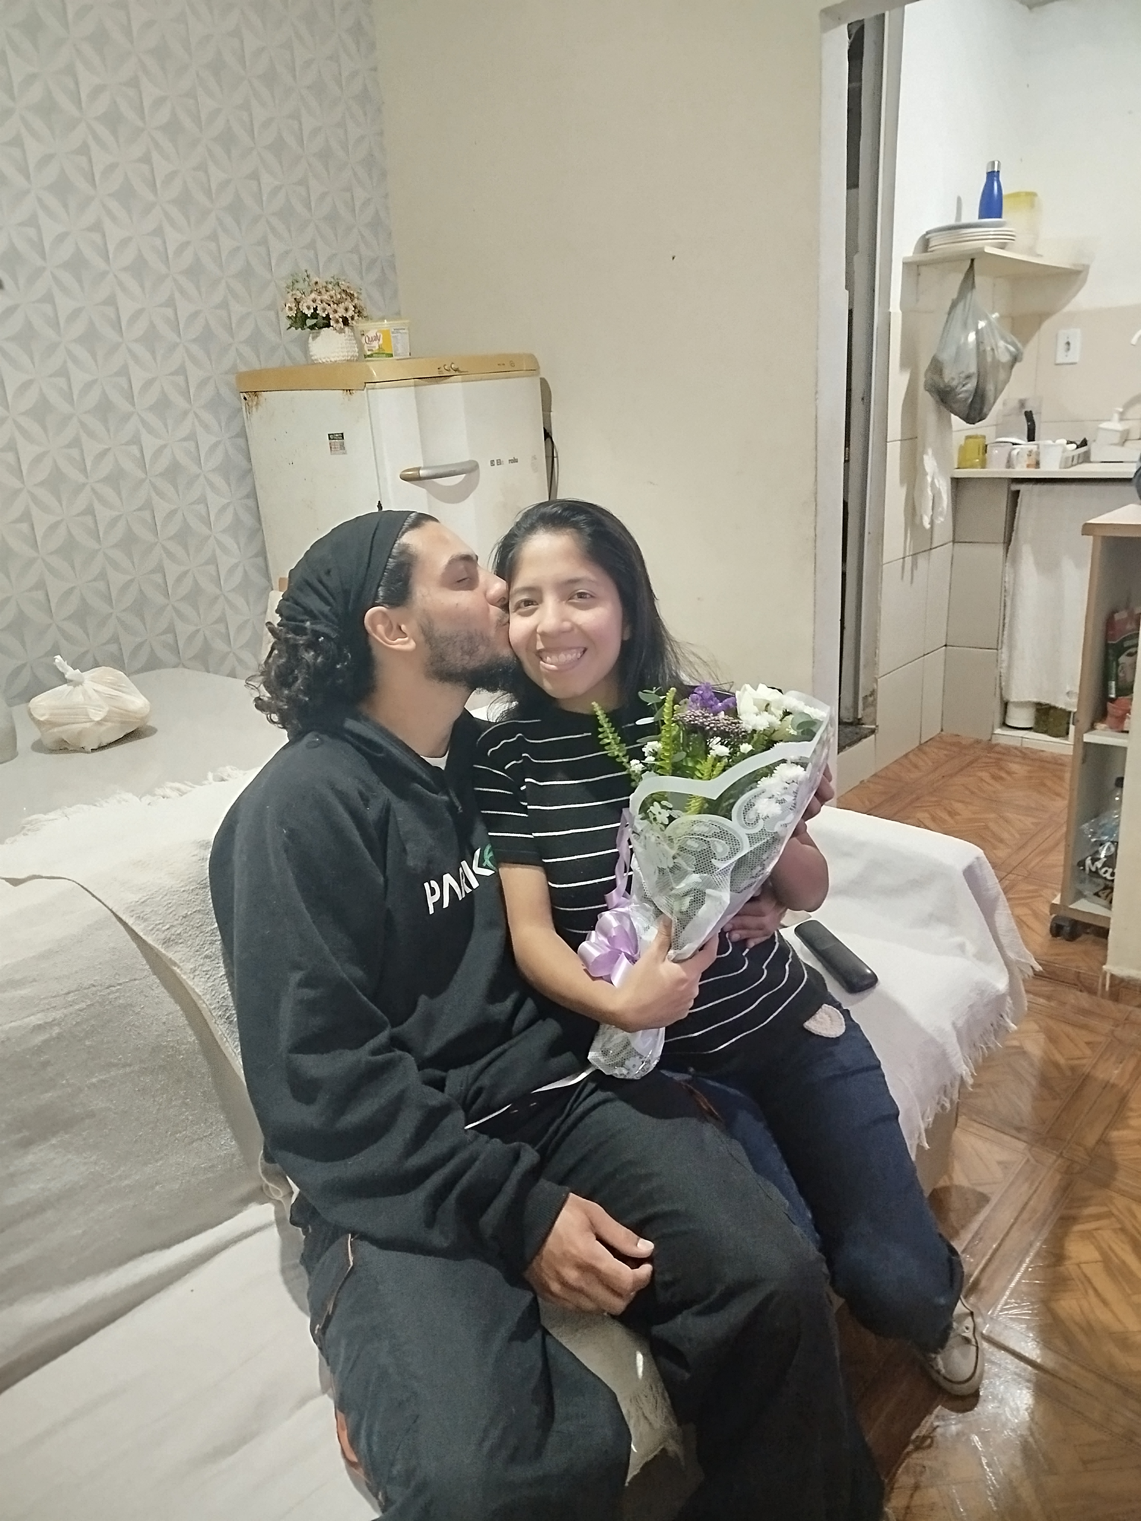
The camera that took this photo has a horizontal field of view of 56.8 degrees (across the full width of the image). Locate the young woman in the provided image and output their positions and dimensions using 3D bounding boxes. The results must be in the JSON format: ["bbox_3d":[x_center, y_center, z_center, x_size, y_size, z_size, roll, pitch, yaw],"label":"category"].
[{"bbox_3d":[0.193,0.275,1.259,0.510,1.140,0.630,-19,23,-38],"label":"young woman"}]

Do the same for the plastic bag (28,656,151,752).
[{"bbox_3d":[-0.832,-0.108,1.815,0.200,0.135,0.165,-12,20,-24],"label":"plastic bag"}]

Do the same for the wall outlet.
[{"bbox_3d":[1.793,-1.491,3.802,0.077,0.118,0.014,11,23,39],"label":"wall outlet"}]

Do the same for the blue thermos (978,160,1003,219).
[{"bbox_3d":[1.304,-1.717,3.280,0.073,0.262,0.073,3,19,20],"label":"blue thermos"}]

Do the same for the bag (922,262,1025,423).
[{"bbox_3d":[1.224,-1.267,3.200,0.280,0.475,0.220,3,19,20],"label":"bag"}]

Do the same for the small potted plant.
[{"bbox_3d":[-0.717,-1.296,3.080,0.240,0.262,0.230,-7,18,-10],"label":"small potted plant"}]

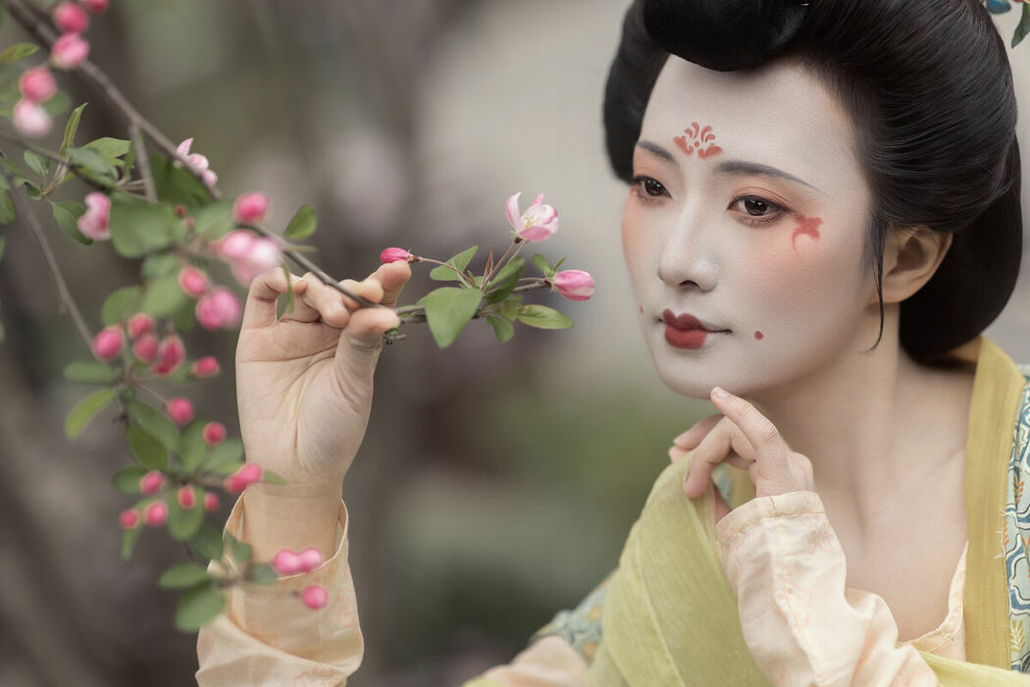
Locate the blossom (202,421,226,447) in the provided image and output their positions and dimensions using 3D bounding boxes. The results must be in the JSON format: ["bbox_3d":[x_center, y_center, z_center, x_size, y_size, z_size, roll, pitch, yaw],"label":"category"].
[{"bbox_3d":[-0.148,0.044,1.200,0.011,0.013,0.011,0,2,0],"label":"blossom"}]

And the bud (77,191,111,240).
[{"bbox_3d":[-0.216,-0.066,1.250,0.020,0.025,0.019,1,2,22],"label":"bud"}]

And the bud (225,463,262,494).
[{"bbox_3d":[-0.135,0.067,1.210,0.021,0.012,0.013,-30,-5,9],"label":"bud"}]

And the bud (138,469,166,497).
[{"bbox_3d":[-0.178,0.068,1.190,0.014,0.011,0.011,-50,-2,-38],"label":"bud"}]

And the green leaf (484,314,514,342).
[{"bbox_3d":[-0.008,-0.008,1.280,0.010,0.018,0.005,-44,6,-25],"label":"green leaf"}]

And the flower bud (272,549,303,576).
[{"bbox_3d":[-0.112,0.107,1.190,0.014,0.013,0.013,18,18,0],"label":"flower bud"}]

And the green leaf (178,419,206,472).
[{"bbox_3d":[-0.162,0.051,1.220,0.014,0.026,0.007,6,6,1],"label":"green leaf"}]

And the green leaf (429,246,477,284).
[{"bbox_3d":[-0.033,-0.042,1.280,0.028,0.016,0.008,-35,-33,-6],"label":"green leaf"}]

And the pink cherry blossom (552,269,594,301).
[{"bbox_3d":[0.031,-0.031,1.280,0.022,0.016,0.016,5,0,3],"label":"pink cherry blossom"}]

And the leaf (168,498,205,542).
[{"bbox_3d":[-0.161,0.085,1.190,0.018,0.024,0.011,0,2,0],"label":"leaf"}]

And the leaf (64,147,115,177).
[{"bbox_3d":[-0.210,-0.090,1.200,0.025,0.014,0.014,11,16,0],"label":"leaf"}]

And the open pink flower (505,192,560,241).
[{"bbox_3d":[0.009,-0.067,1.290,0.028,0.026,0.027,17,19,-16],"label":"open pink flower"}]

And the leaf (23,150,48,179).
[{"bbox_3d":[-0.255,-0.095,1.290,0.012,0.018,0.010,-35,0,0],"label":"leaf"}]

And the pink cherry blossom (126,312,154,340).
[{"bbox_3d":[-0.188,-0.009,1.220,0.013,0.014,0.013,6,6,0],"label":"pink cherry blossom"}]

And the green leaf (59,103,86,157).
[{"bbox_3d":[-0.230,-0.111,1.270,0.007,0.031,0.007,25,0,32],"label":"green leaf"}]

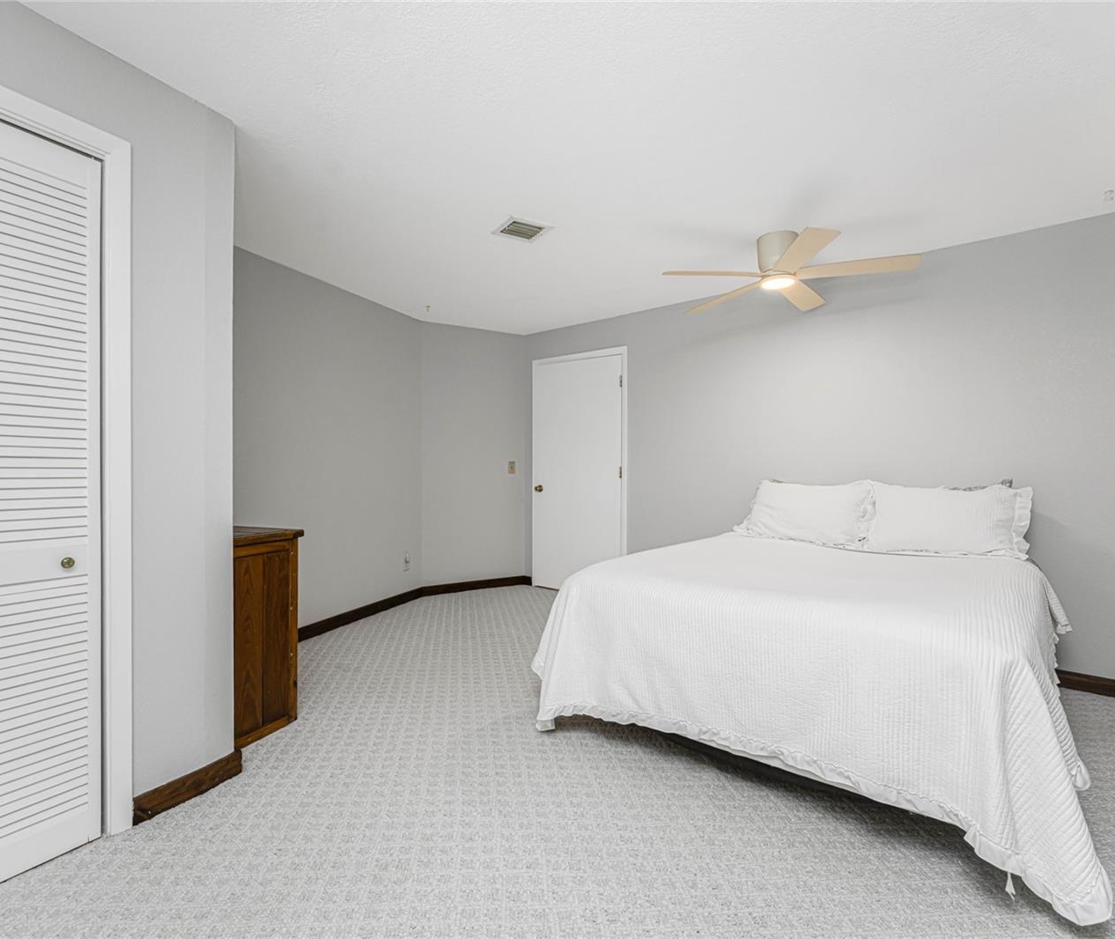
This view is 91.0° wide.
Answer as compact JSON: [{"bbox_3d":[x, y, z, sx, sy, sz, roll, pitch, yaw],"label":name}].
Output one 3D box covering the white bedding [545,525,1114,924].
[{"bbox_3d":[1.206,0.770,2.585,1.700,0.660,2.080,0,0,38],"label":"white bedding"}]

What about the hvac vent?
[{"bbox_3d":[-0.184,-1.280,2.931,0.245,0.020,0.235,0,0,-31],"label":"hvac vent"}]

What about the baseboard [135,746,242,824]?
[{"bbox_3d":[-1.240,1.056,1.852,0.018,0.087,0.344,0,0,30],"label":"baseboard"}]

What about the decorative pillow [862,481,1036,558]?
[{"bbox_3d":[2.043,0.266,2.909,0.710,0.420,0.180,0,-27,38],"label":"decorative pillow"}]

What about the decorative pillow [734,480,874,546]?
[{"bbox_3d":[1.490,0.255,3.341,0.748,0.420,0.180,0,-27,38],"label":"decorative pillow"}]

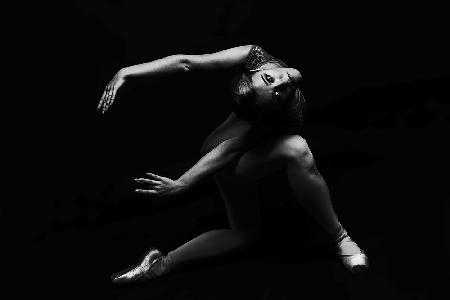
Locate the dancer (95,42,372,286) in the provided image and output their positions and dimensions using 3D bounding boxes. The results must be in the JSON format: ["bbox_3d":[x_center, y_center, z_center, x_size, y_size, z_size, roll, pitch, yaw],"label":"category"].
[{"bbox_3d":[0.055,0.050,1.780,1.040,0.930,0.680,2,8,11],"label":"dancer"}]

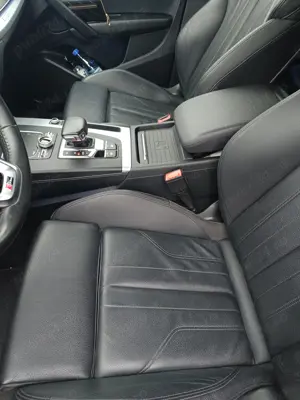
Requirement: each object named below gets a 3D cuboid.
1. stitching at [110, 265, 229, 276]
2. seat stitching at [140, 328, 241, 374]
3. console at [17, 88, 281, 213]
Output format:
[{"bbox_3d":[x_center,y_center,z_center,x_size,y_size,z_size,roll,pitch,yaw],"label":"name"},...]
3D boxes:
[{"bbox_3d":[0.049,0.169,0.665,0.297,0.007,0.007,6,46,-12],"label":"stitching"},{"bbox_3d":[0.091,0.297,0.555,0.234,0.014,0.088,6,46,-12],"label":"seat stitching"},{"bbox_3d":[-0.039,-0.138,0.818,0.824,0.288,0.258,-3,47,-2],"label":"console"}]

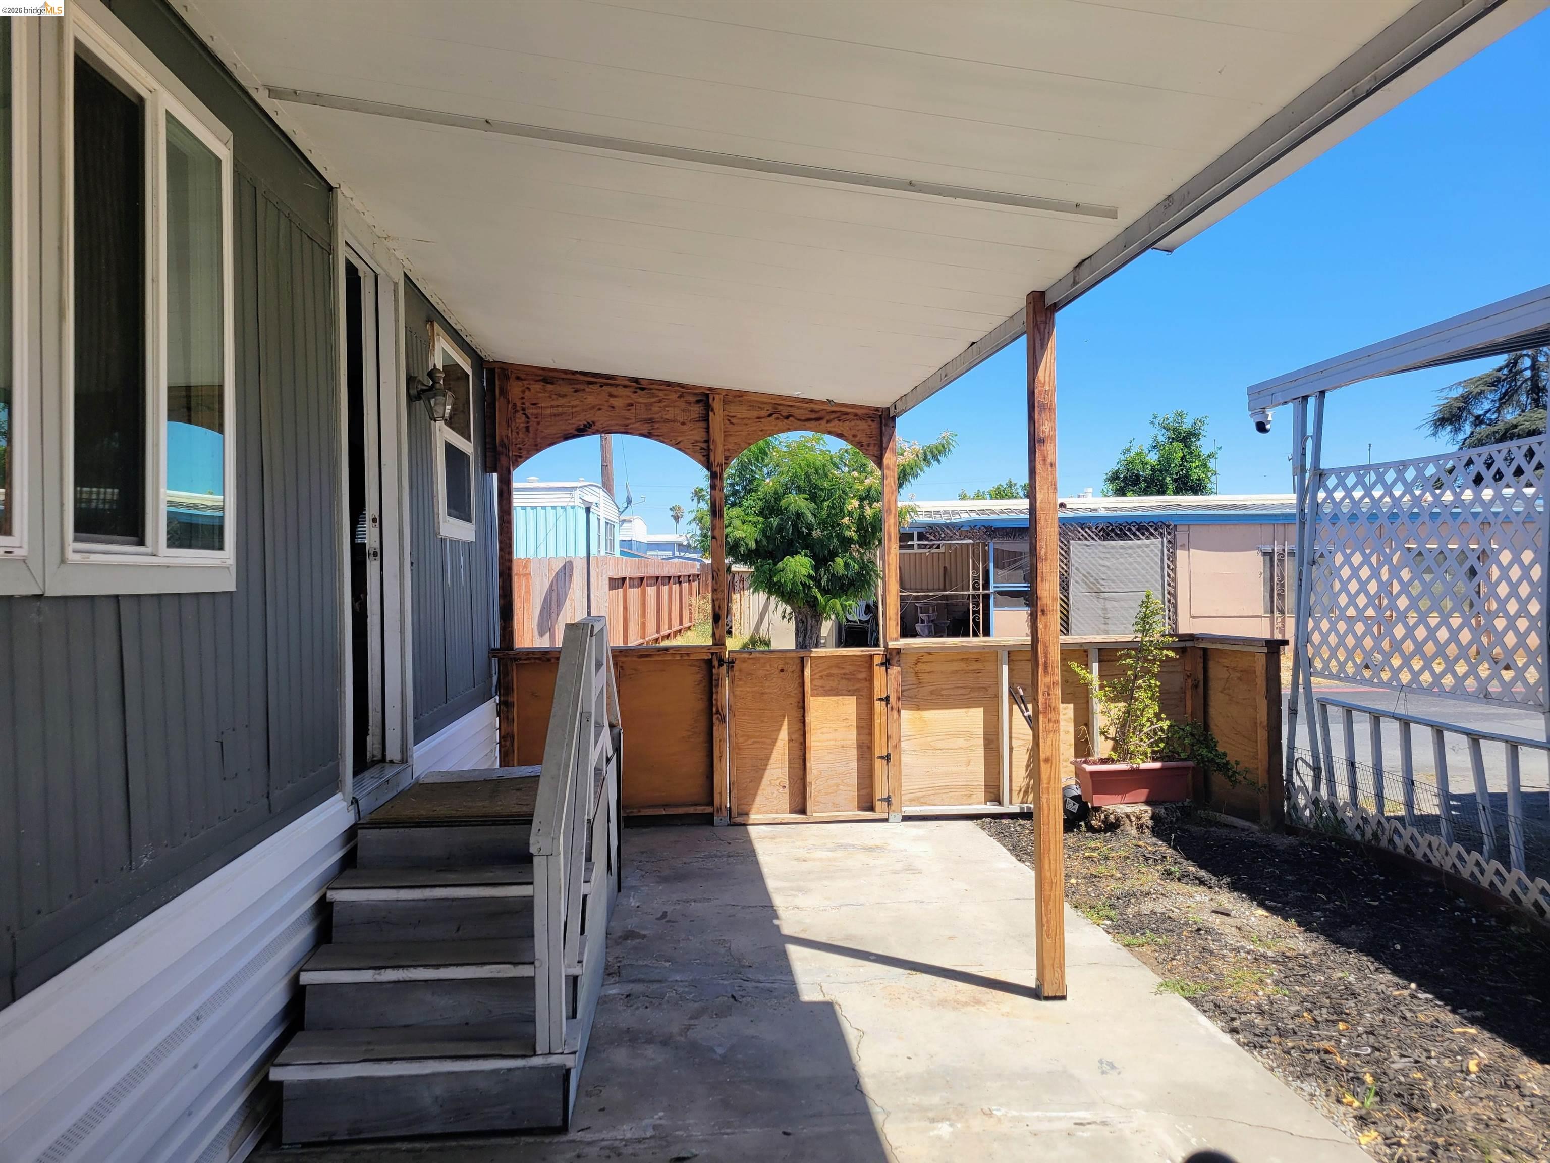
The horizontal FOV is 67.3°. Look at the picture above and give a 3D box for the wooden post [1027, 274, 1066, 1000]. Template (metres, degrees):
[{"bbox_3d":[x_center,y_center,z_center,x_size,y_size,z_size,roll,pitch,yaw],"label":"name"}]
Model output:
[{"bbox_3d":[0.967,0.227,4.170,0.091,2.505,0.091,-1,0,-5],"label":"wooden post"}]

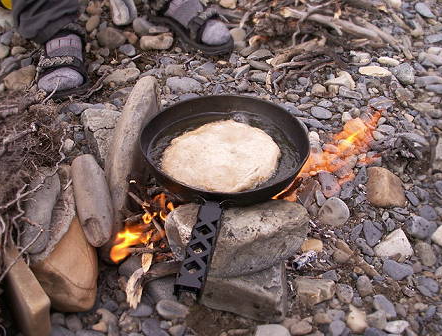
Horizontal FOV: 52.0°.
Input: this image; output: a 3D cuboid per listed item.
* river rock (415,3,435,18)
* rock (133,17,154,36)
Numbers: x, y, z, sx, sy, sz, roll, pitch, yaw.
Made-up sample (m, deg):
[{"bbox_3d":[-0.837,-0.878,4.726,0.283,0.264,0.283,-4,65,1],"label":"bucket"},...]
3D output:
[{"bbox_3d":[0.680,-0.524,1.508,0.062,0.045,0.070,10,40,12],"label":"river rock"},{"bbox_3d":[-0.237,-0.432,1.385,0.062,0.056,0.065,0,39,0],"label":"rock"}]

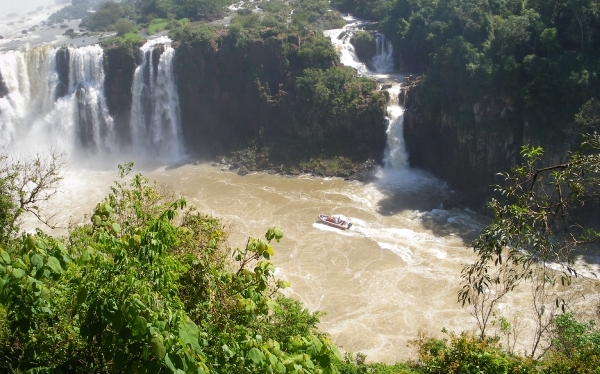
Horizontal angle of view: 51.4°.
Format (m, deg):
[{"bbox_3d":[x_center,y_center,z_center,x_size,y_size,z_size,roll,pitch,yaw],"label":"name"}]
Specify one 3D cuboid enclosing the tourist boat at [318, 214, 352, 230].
[{"bbox_3d":[8.790,8.790,154.501,8.500,1.600,2.600,19,29,29],"label":"tourist boat"}]

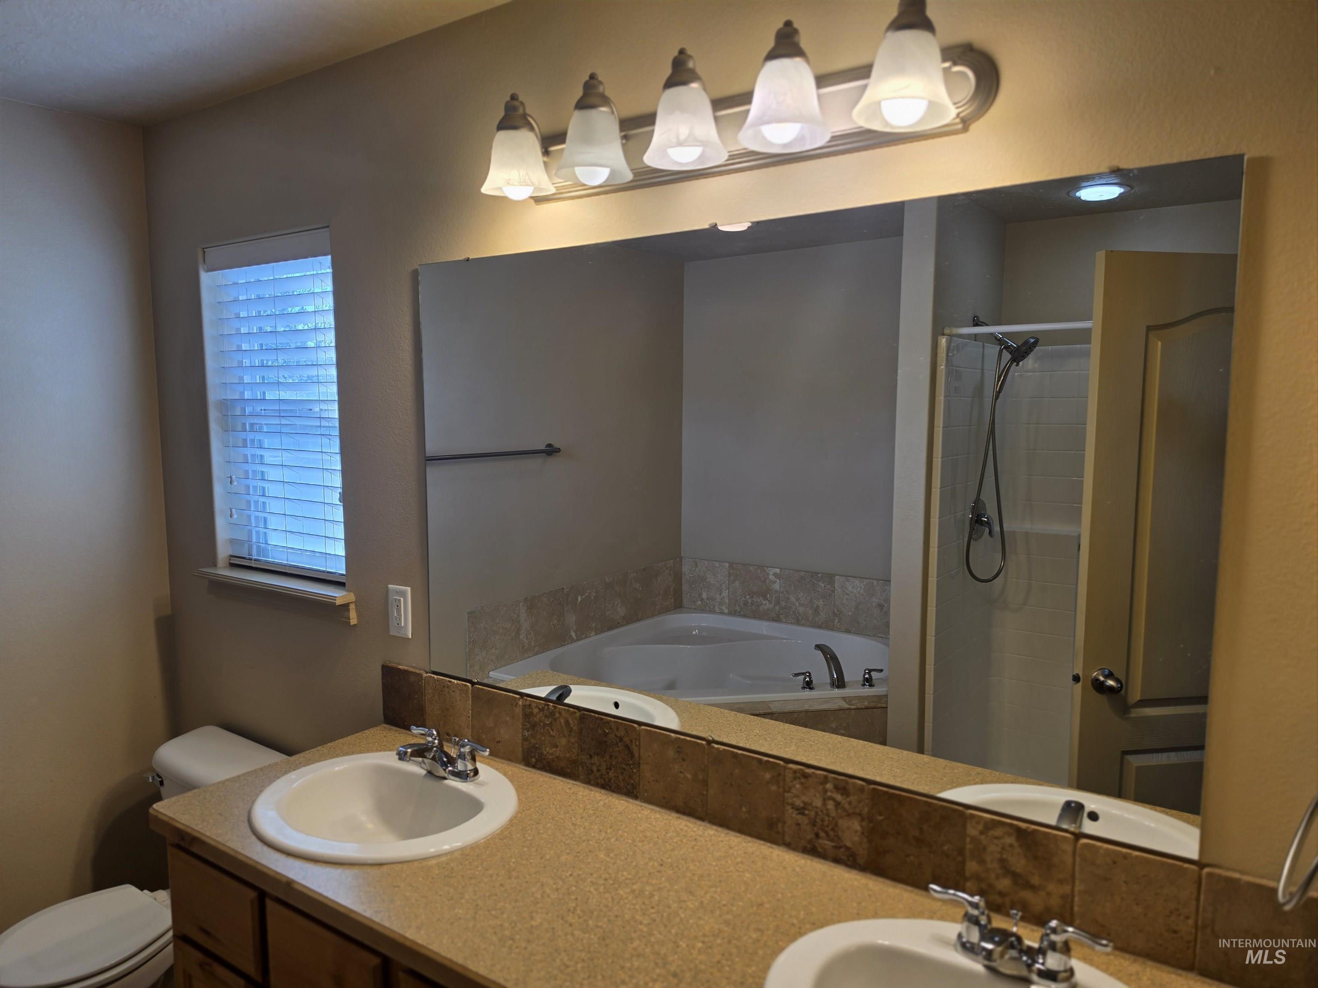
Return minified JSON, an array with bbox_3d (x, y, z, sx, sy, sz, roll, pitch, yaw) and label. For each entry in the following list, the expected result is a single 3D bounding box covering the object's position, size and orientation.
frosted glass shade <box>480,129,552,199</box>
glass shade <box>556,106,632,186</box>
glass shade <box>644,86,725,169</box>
[{"bbox_3d":[-0.257,-0.610,1.597,0.137,0.104,0.137,0,6,0],"label":"frosted glass shade"},{"bbox_3d":[-0.110,-0.601,1.500,0.137,0.104,0.137,0,6,0],"label":"glass shade"},{"bbox_3d":[0.043,-0.591,1.400,0.137,0.104,0.137,0,6,0],"label":"glass shade"}]

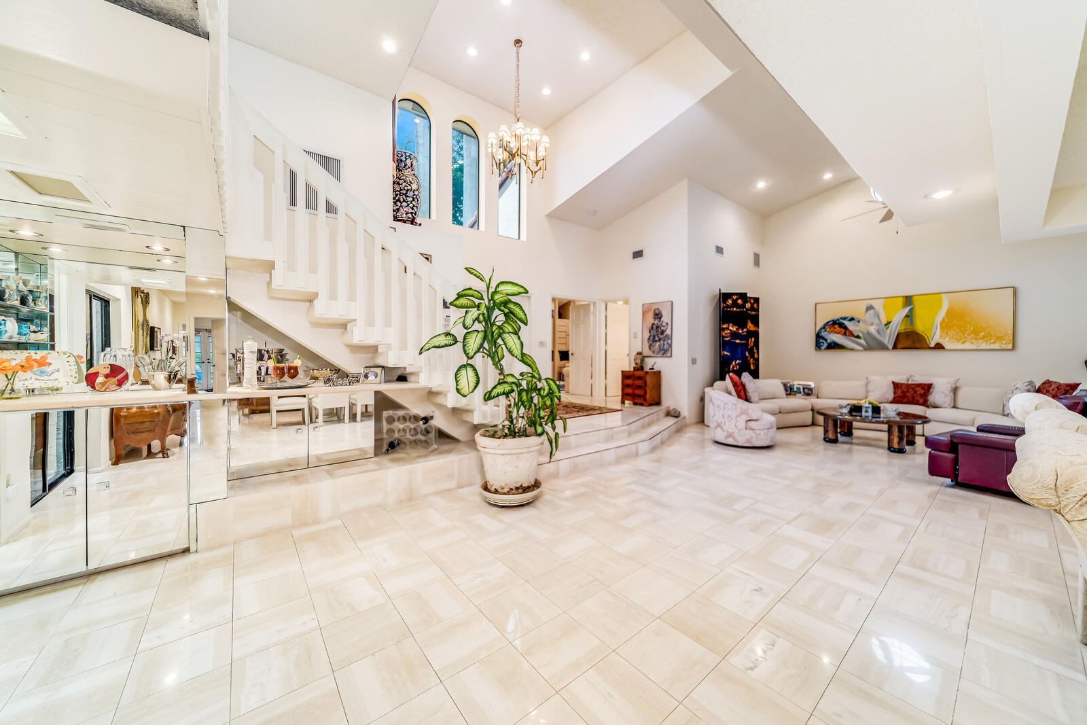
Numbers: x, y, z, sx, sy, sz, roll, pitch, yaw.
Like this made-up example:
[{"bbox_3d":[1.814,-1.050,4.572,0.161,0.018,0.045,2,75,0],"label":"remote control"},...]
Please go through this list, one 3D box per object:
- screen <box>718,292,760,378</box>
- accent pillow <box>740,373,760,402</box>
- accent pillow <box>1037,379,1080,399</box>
[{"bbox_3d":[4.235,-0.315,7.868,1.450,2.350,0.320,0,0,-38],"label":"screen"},{"bbox_3d":[4.000,0.484,7.000,0.470,0.500,0.160,0,-22,-39],"label":"accent pillow"},{"bbox_3d":[7.839,0.471,5.513,0.160,0.410,0.430,22,-14,-36],"label":"accent pillow"}]

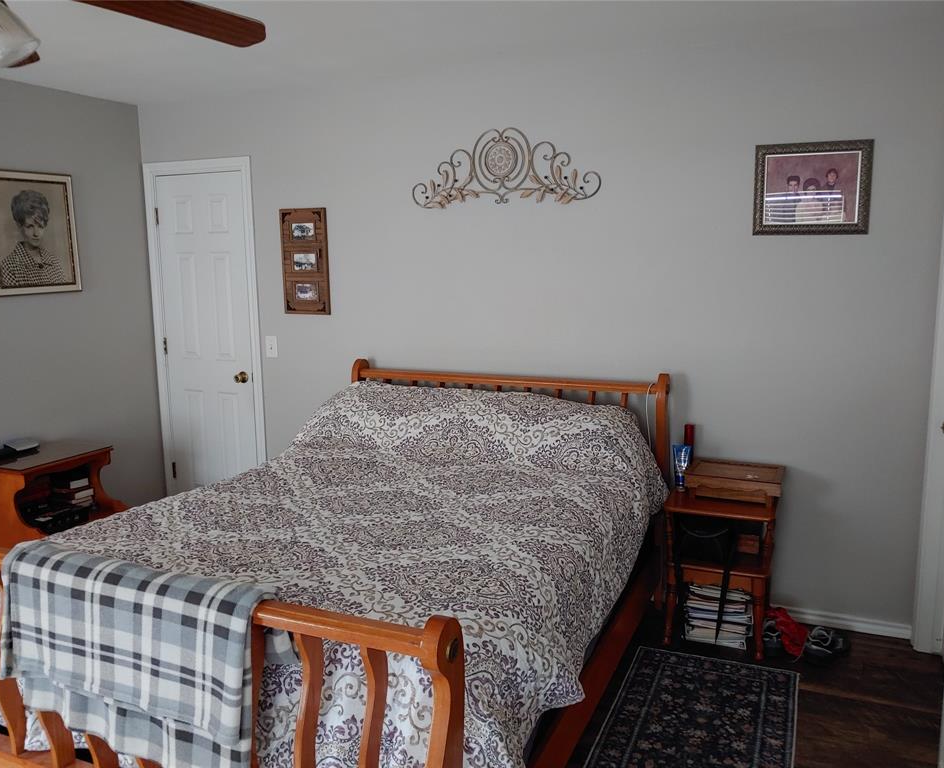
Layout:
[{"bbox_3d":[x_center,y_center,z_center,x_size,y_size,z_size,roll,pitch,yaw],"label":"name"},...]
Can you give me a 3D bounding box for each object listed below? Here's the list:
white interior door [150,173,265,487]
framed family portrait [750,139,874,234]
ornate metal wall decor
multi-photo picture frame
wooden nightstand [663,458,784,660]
[{"bbox_3d":[-1.521,-0.160,4.260,0.670,2.060,0.060,3,10,22],"label":"white interior door"},{"bbox_3d":[1.342,-0.768,2.923,0.417,0.352,0.030,3,10,22],"label":"framed family portrait"},{"bbox_3d":[0.139,-0.992,3.388,0.922,0.345,0.035,3,10,22],"label":"ornate metal wall decor"},{"bbox_3d":[-0.867,-0.639,3.882,0.287,0.546,0.025,3,10,22],"label":"multi-photo picture frame"},{"bbox_3d":[1.039,0.709,3.074,0.428,0.691,0.380,3,10,22],"label":"wooden nightstand"}]

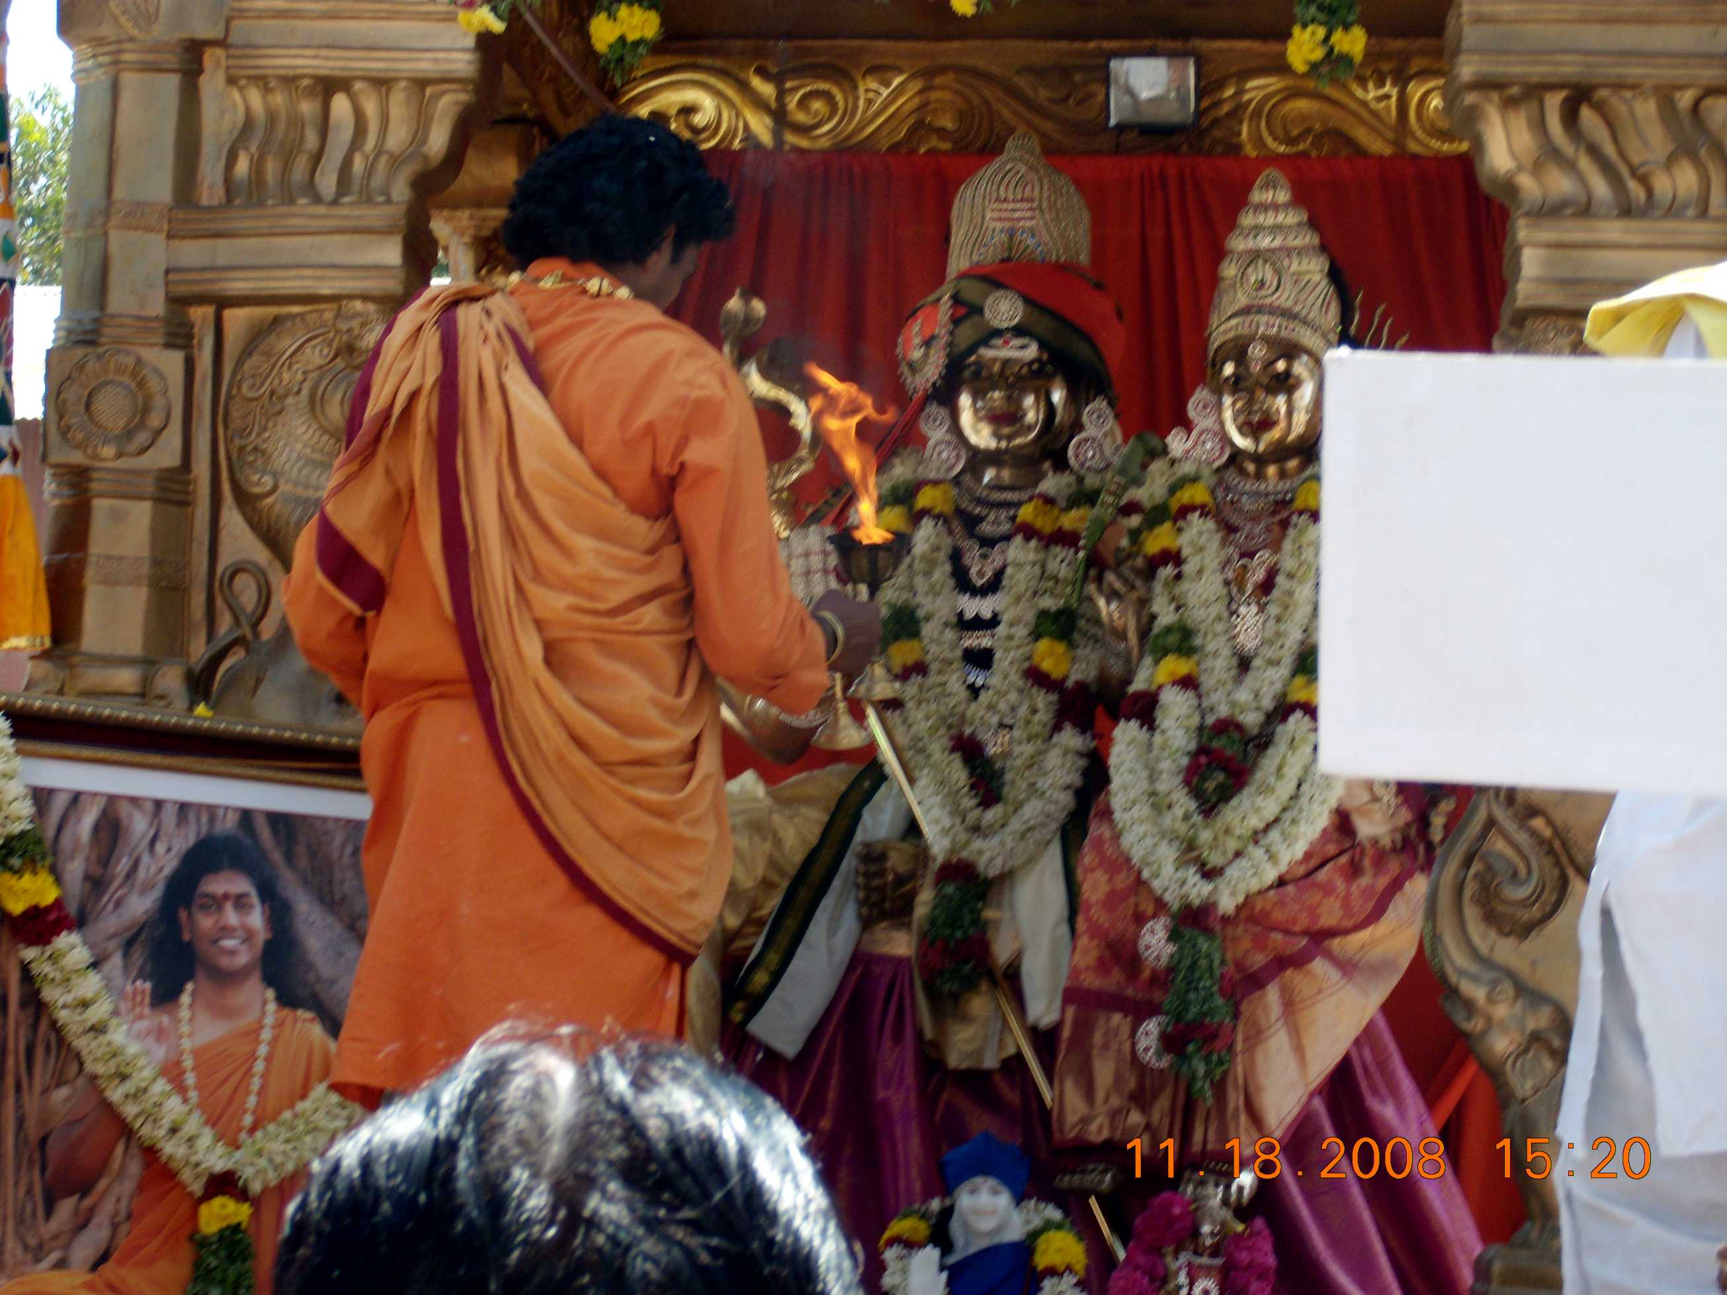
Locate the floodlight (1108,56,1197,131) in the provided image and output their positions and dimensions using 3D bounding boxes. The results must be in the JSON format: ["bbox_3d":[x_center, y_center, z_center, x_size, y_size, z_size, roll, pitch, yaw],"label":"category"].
[{"bbox_3d":[0.481,-0.918,6.700,0.152,0.125,0.095,0,0,2],"label":"floodlight"}]

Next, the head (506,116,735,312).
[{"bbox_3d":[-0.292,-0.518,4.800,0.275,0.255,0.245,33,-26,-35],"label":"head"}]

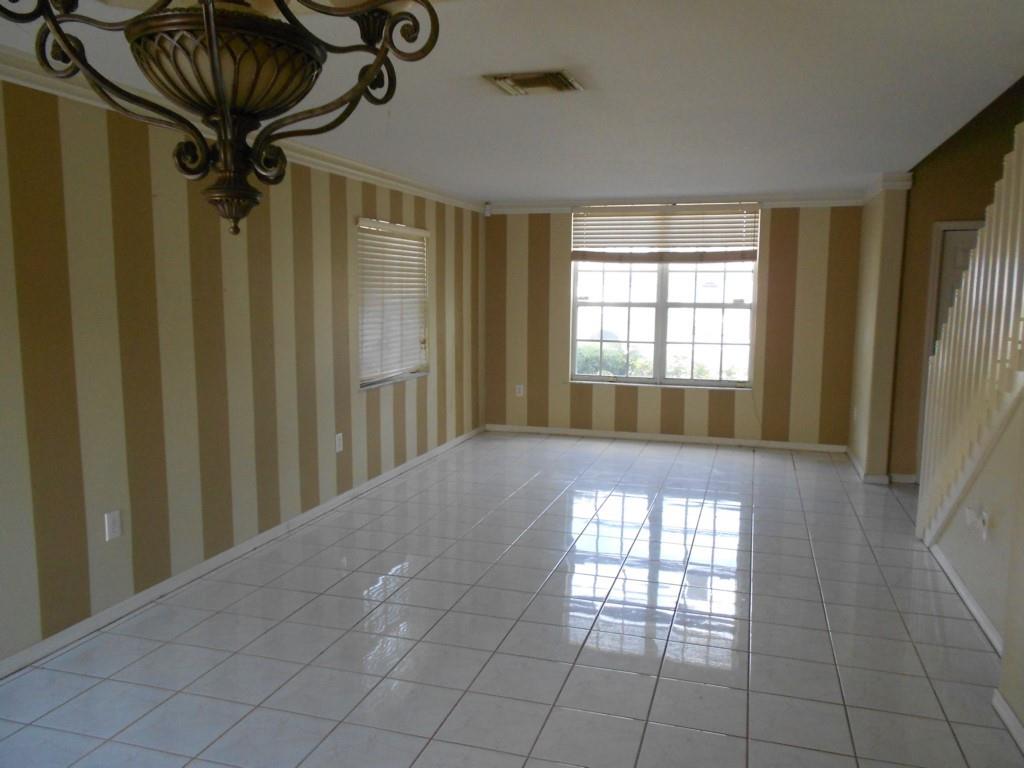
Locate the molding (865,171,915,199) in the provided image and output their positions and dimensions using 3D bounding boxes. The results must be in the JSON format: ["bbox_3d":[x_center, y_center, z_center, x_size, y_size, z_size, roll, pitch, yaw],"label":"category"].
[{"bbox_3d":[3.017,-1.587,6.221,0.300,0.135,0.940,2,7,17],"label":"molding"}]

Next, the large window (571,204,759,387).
[{"bbox_3d":[1.489,-0.866,7.704,1.835,1.780,0.100,2,7,17],"label":"large window"}]

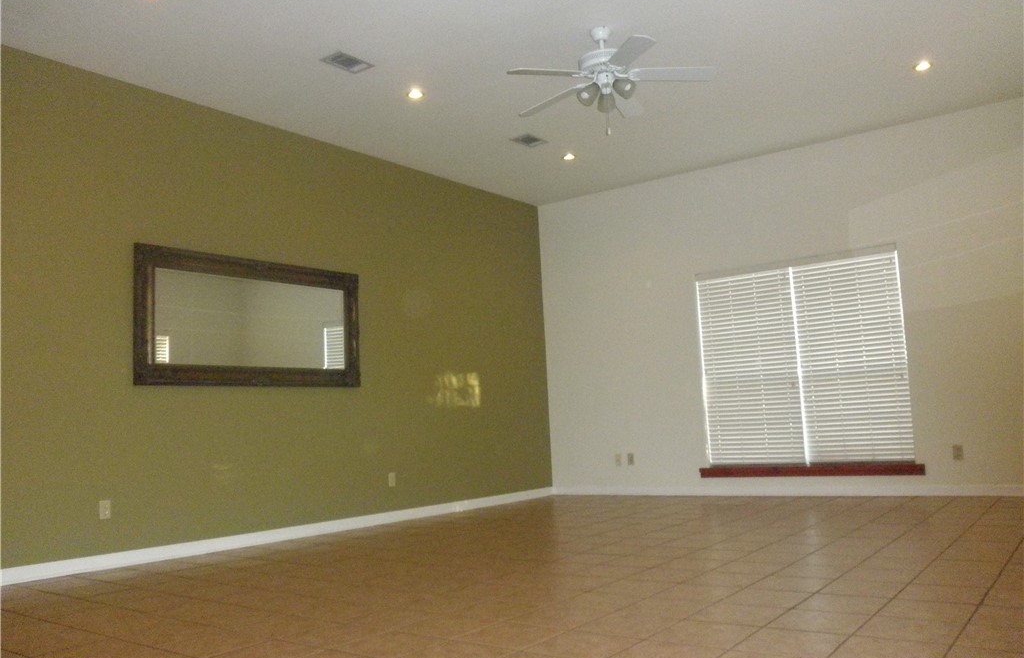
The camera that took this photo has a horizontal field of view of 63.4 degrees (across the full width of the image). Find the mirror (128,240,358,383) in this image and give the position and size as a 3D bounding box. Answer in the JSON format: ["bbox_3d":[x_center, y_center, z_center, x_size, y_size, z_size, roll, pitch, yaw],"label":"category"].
[{"bbox_3d":[-1.867,-0.042,6.142,0.050,0.940,1.925,-8,-9,37],"label":"mirror"}]

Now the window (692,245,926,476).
[{"bbox_3d":[2.603,0.309,7.522,1.794,1.804,0.060,-7,-8,34],"label":"window"}]

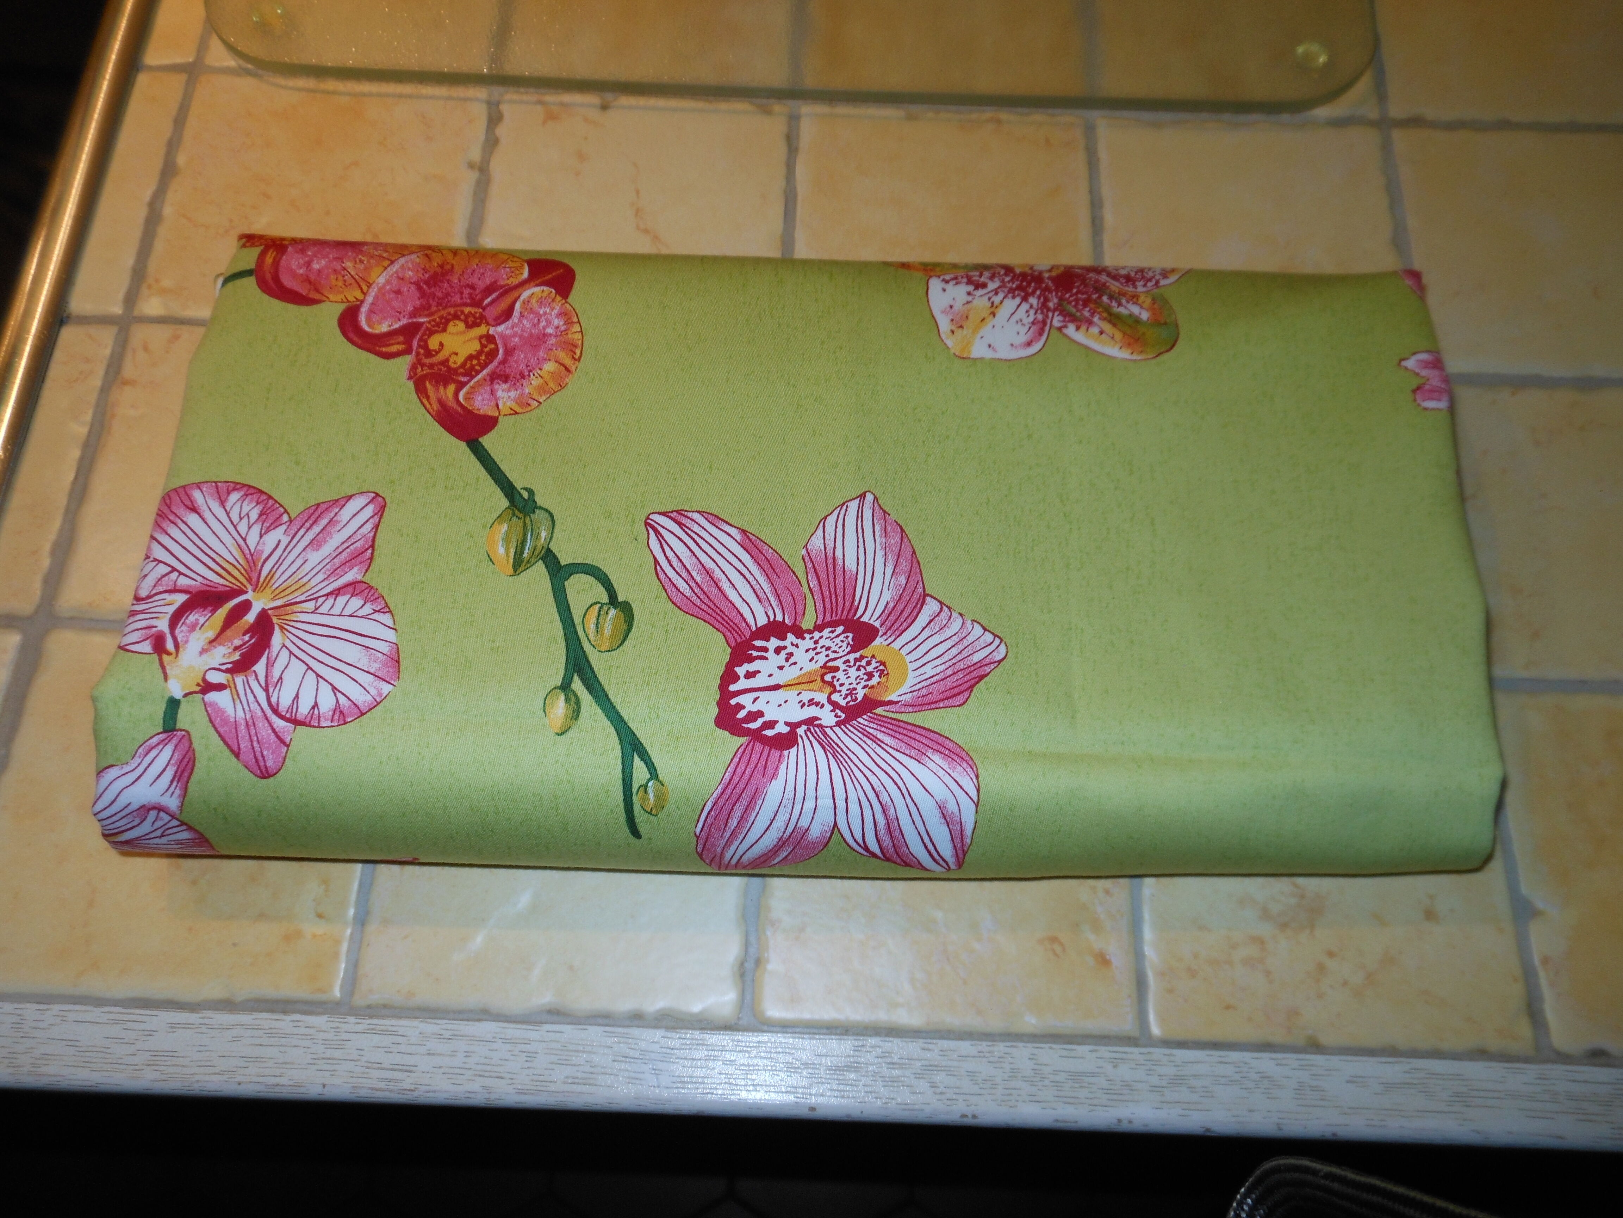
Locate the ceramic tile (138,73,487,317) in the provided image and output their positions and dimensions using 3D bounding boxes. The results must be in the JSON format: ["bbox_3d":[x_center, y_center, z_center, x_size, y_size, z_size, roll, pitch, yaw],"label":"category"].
[{"bbox_3d":[-0.162,-0.135,0.391,0.099,0.008,0.098,2,70,0],"label":"ceramic tile"}]

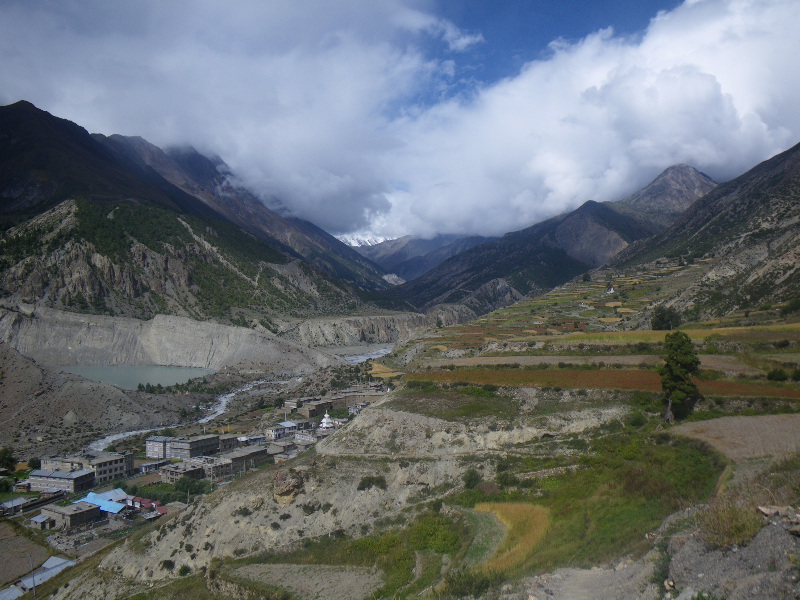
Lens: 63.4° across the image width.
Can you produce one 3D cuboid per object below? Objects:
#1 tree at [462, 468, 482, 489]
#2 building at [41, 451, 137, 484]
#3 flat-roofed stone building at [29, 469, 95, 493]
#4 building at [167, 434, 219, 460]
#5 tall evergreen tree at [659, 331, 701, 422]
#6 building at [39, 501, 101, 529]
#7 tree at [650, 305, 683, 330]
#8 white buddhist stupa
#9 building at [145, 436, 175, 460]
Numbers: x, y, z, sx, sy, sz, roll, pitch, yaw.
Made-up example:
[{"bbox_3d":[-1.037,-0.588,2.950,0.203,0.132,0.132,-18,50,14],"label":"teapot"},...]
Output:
[{"bbox_3d":[12.100,30.200,109.000,3.300,3.400,3.300,0,0,0],"label":"tree"},{"bbox_3d":[-143.000,76.400,296.900,32.000,9.000,21.700,0,0,21],"label":"building"},{"bbox_3d":[-144.000,76.100,273.400,22.300,5.900,11.300,0,0,15],"label":"flat-roofed stone building"},{"bbox_3d":[-108.900,76.700,340.900,16.700,7.800,20.500,0,0,27],"label":"building"},{"bbox_3d":[36.700,10.100,85.000,5.400,12.000,5.300,0,0,0],"label":"tall evergreen tree"},{"bbox_3d":[-119.900,77.800,235.900,15.600,4.400,11.800,0,0,27],"label":"building"},{"bbox_3d":[94.300,6.200,230.000,11.200,9.400,10.500,0,0,0],"label":"tree"},{"bbox_3d":[-41.500,69.000,365.000,8.800,13.500,8.800,0,0,0],"label":"white buddhist stupa"},{"bbox_3d":[-123.000,76.000,332.600,10.800,8.300,9.000,0,0,17],"label":"building"}]

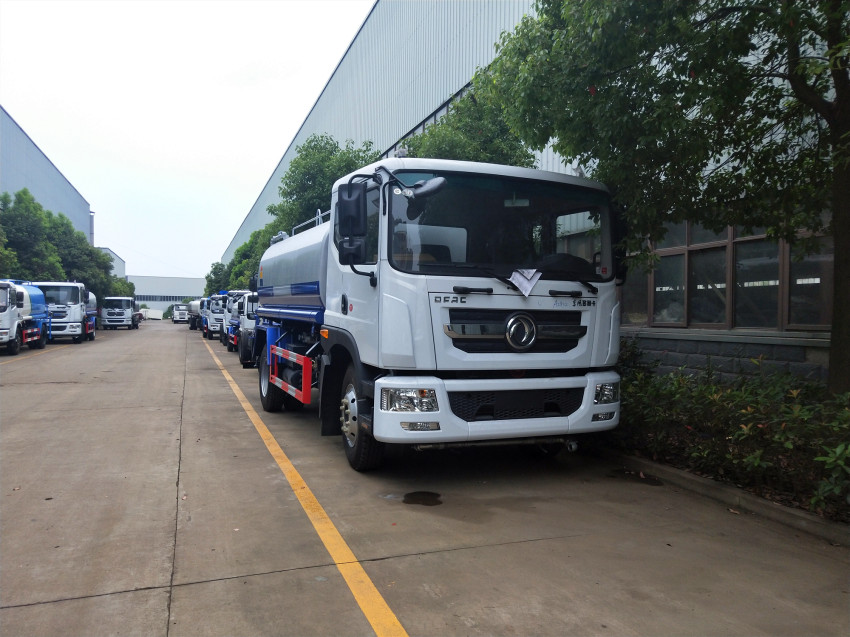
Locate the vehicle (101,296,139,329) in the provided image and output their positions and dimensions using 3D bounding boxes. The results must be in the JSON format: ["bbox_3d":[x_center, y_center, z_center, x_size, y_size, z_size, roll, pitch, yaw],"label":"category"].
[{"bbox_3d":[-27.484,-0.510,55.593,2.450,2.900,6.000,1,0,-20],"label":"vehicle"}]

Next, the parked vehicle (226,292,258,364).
[{"bbox_3d":[-5.427,0.155,21.094,2.200,2.400,6.300,1,0,-21],"label":"parked vehicle"}]

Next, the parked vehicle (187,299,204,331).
[{"bbox_3d":[-19.034,-0.411,54.393,2.450,2.900,6.800,0,0,-29],"label":"parked vehicle"}]

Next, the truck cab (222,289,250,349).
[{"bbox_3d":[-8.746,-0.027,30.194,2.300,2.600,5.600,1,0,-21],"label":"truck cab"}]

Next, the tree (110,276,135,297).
[{"bbox_3d":[-38.604,-2.395,77.985,5.000,6.200,5.000,1,0,-21],"label":"tree"}]

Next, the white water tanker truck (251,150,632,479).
[{"bbox_3d":[-0.604,-0.005,8.583,2.500,2.950,7.200,1,0,-24],"label":"white water tanker truck"}]

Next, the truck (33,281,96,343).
[{"bbox_3d":[-18.384,-0.288,31.143,2.450,2.900,7.000,1,0,-22],"label":"truck"}]

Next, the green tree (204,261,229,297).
[{"bbox_3d":[-28.750,-3.526,85.979,5.000,8.600,5.000,1,0,-21],"label":"green tree"}]

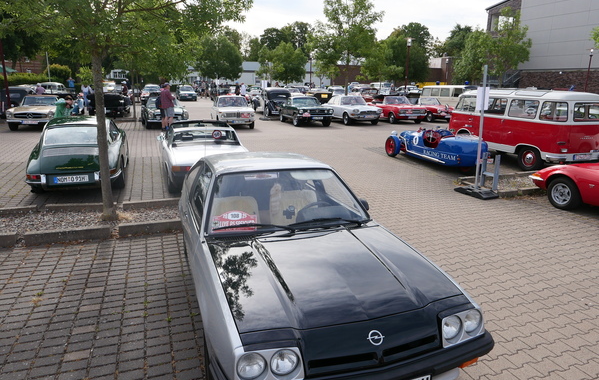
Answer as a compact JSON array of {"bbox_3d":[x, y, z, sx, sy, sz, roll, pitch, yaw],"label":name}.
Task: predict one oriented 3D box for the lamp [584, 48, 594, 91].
[{"bbox_3d":[22.214,-8.357,31.123,0.650,5.000,0.650,1,15,0],"label":"lamp"}]

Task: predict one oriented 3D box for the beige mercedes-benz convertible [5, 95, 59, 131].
[{"bbox_3d":[-11.069,-3.357,16.989,1.760,1.305,4.290,-6,17,-24],"label":"beige mercedes-benz convertible"}]

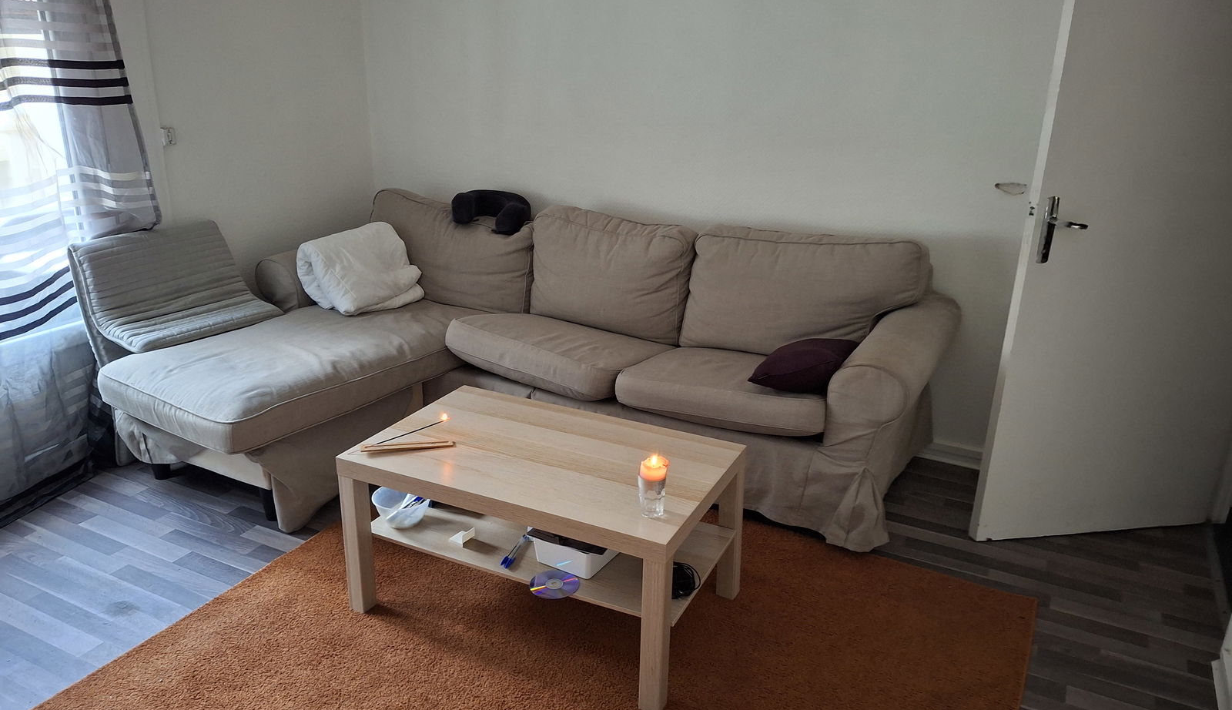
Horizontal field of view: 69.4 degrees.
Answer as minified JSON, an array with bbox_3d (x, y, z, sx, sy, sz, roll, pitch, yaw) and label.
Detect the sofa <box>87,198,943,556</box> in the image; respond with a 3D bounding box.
[{"bbox_3d":[-0.337,0.012,3.045,2.560,0.850,1.635,11,22,27],"label":"sofa"}]

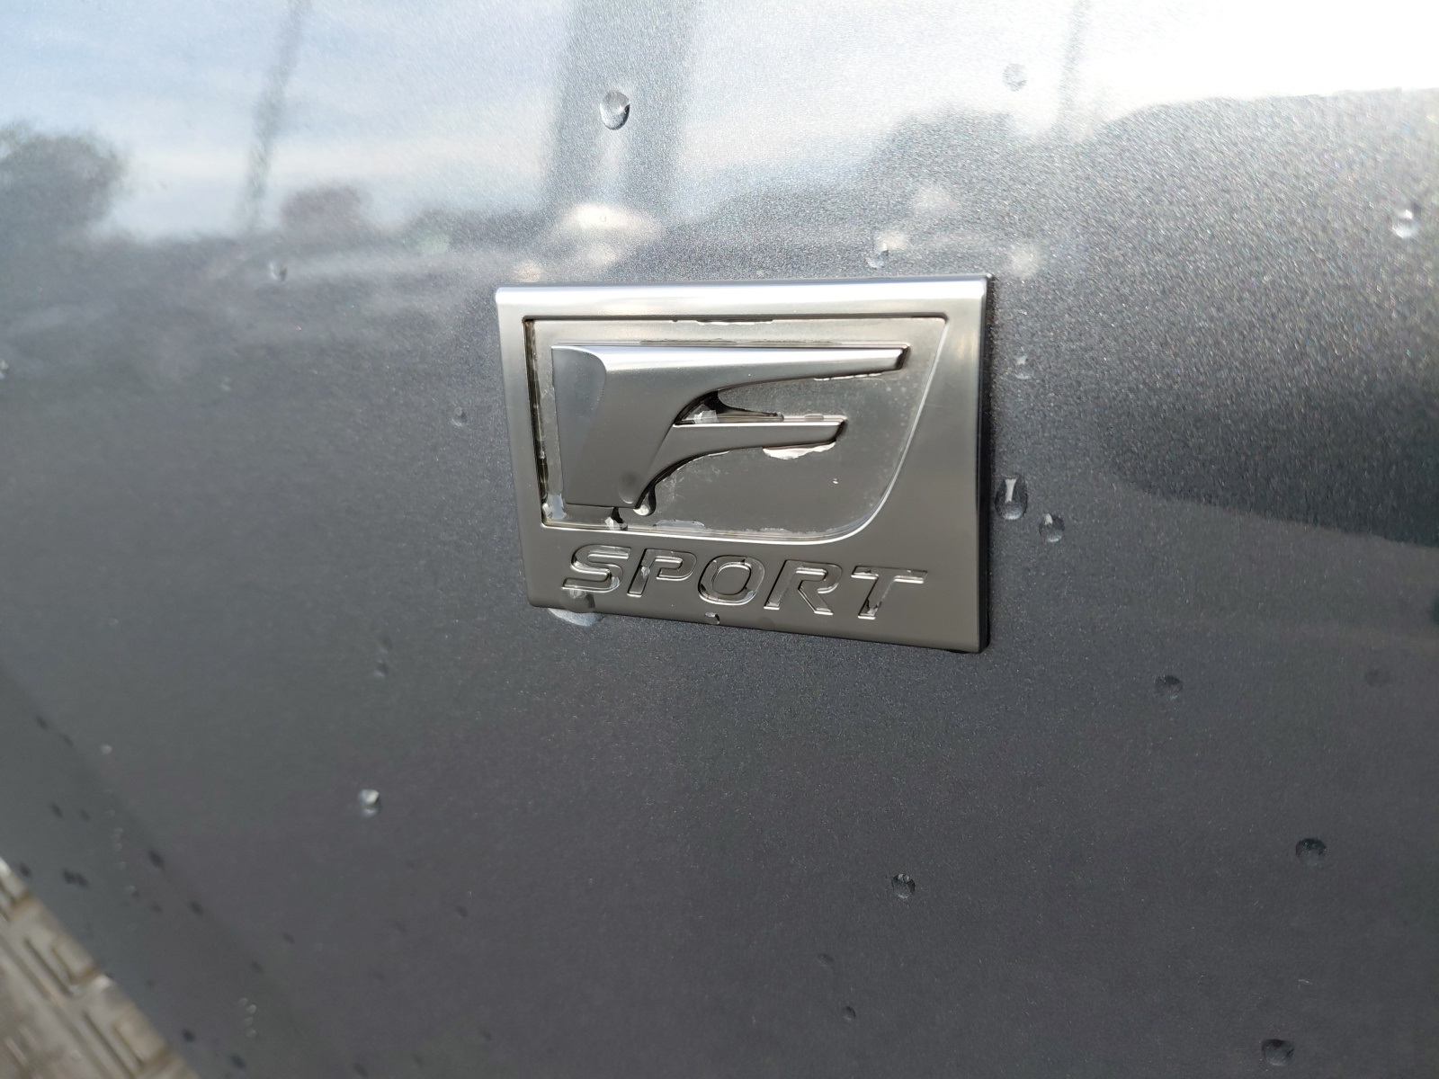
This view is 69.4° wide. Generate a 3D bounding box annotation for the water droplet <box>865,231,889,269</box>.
[{"bbox_3d":[0.019,-0.035,0.127,0.003,0.004,0.002,4,19,21],"label":"water droplet"}]

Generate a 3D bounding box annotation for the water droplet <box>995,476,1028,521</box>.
[{"bbox_3d":[0.036,-0.005,0.130,0.004,0.006,0.002,4,19,21],"label":"water droplet"}]

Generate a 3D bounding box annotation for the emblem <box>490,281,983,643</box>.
[{"bbox_3d":[0.002,-0.011,0.140,0.066,0.047,0.005,4,19,21],"label":"emblem"}]

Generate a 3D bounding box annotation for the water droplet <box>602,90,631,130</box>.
[{"bbox_3d":[-0.013,-0.055,0.133,0.004,0.005,0.002,4,19,21],"label":"water droplet"}]

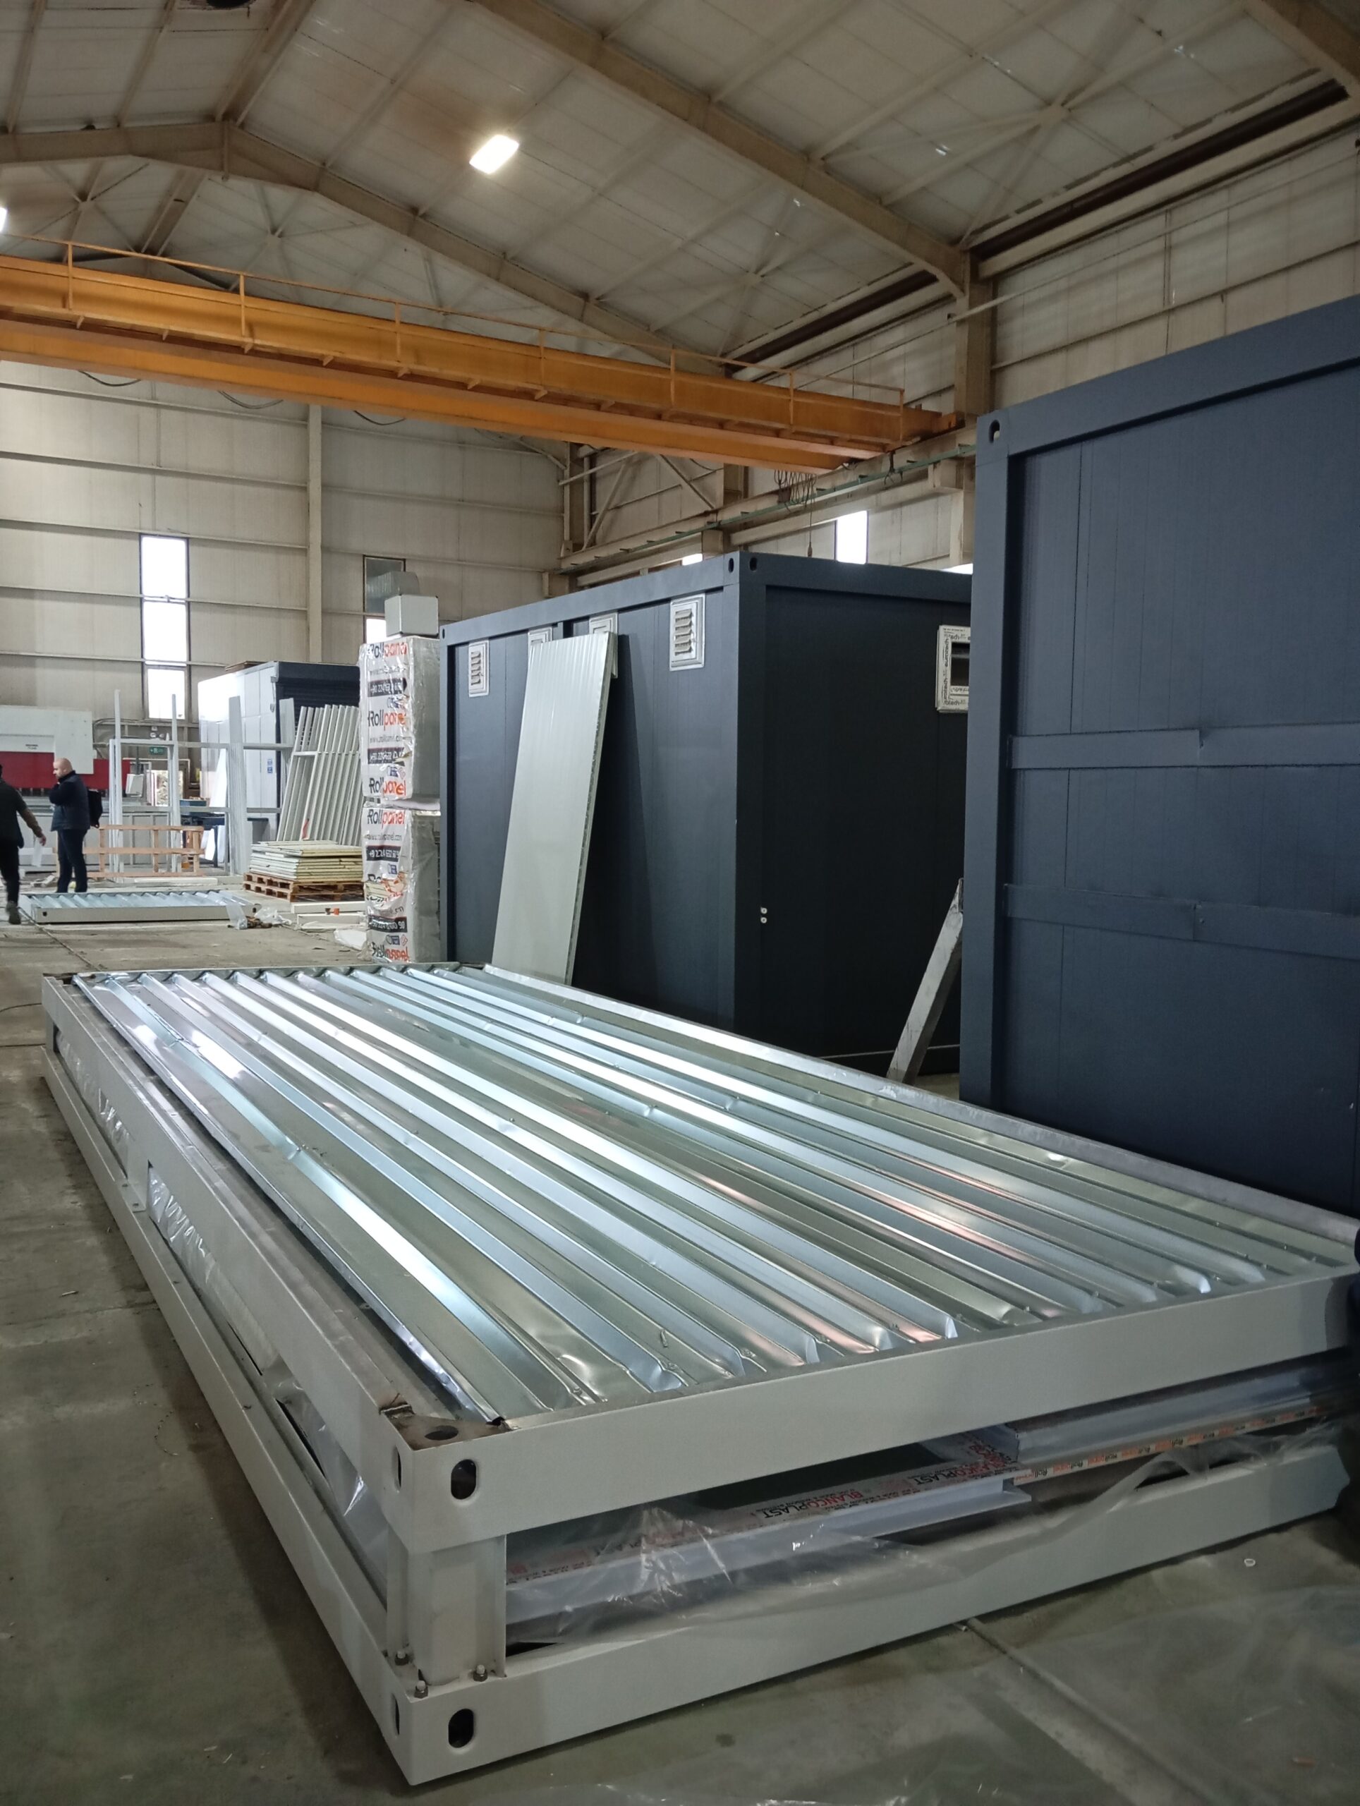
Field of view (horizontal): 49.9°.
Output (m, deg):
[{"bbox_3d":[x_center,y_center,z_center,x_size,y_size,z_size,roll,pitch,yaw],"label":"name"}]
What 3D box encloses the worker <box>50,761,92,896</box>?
[{"bbox_3d":[-7.413,-0.834,17.769,0.450,1.760,0.520,0,4,-18],"label":"worker"}]

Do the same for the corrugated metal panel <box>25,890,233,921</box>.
[{"bbox_3d":[-6.306,0.039,17.016,2.360,0.177,2.049,-1,5,-28],"label":"corrugated metal panel"}]

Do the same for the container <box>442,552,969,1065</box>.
[{"bbox_3d":[0.318,-0.571,9.840,2.450,2.732,4.321,-1,5,-29],"label":"container"}]

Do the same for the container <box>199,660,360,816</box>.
[{"bbox_3d":[-7.183,-2.837,27.601,2.400,2.800,6.000,-1,5,-30],"label":"container"}]

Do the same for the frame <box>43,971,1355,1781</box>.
[{"bbox_3d":[-0.760,0.838,5.411,2.410,0.534,6.031,-1,5,-28],"label":"frame"}]

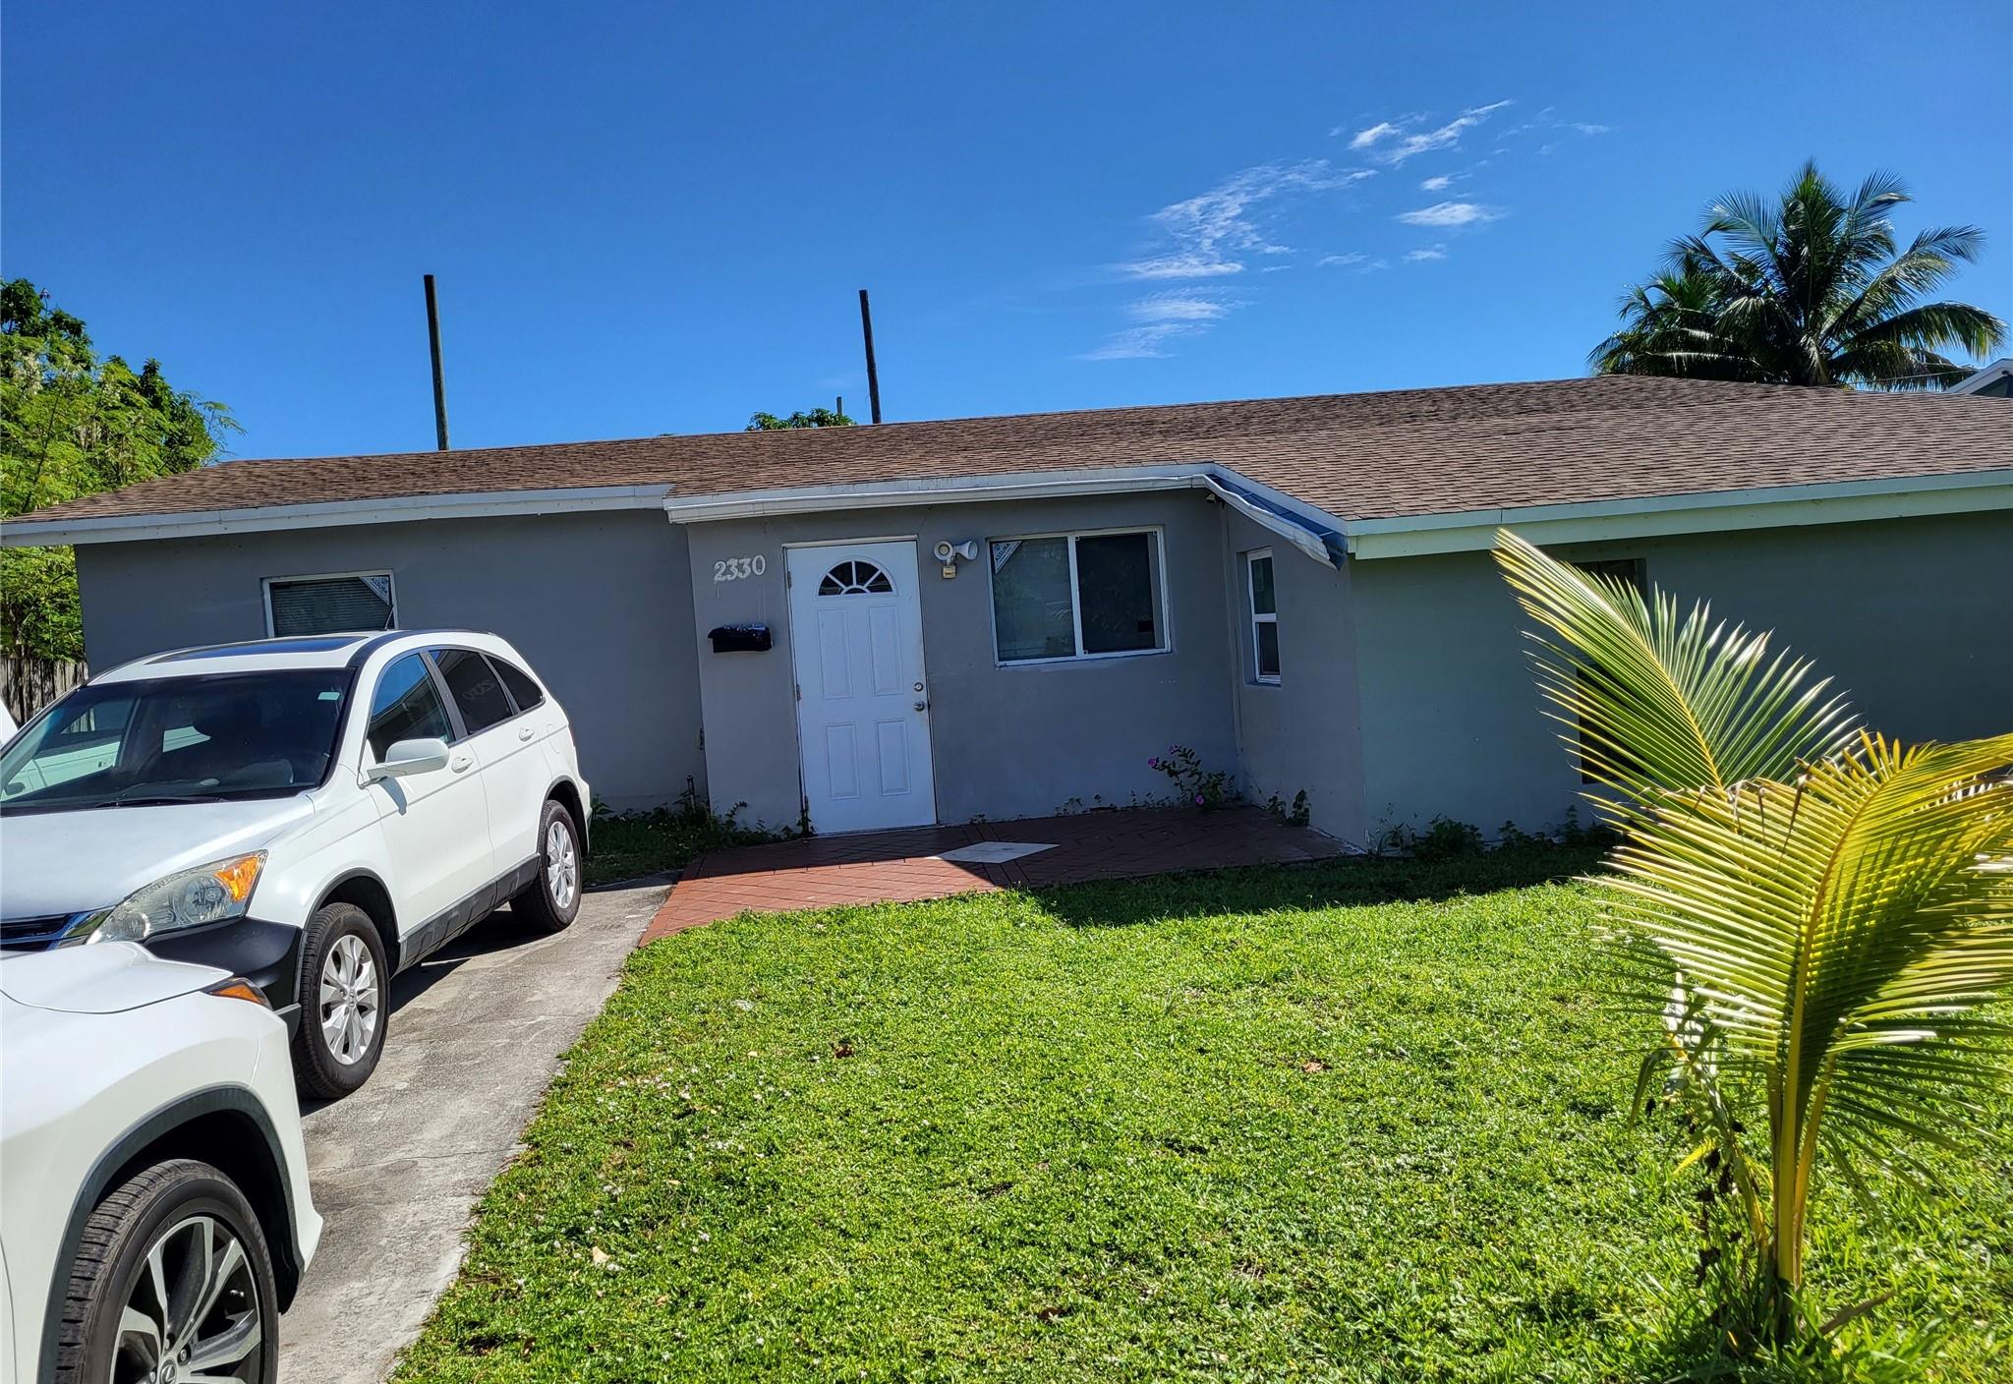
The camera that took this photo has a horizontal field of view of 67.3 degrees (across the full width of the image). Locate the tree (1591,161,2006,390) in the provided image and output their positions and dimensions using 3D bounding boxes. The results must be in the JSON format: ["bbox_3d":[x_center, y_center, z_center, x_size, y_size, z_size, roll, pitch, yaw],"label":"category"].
[{"bbox_3d":[13.613,-4.811,25.783,6.900,8.360,6.600,-4,3,-5],"label":"tree"}]

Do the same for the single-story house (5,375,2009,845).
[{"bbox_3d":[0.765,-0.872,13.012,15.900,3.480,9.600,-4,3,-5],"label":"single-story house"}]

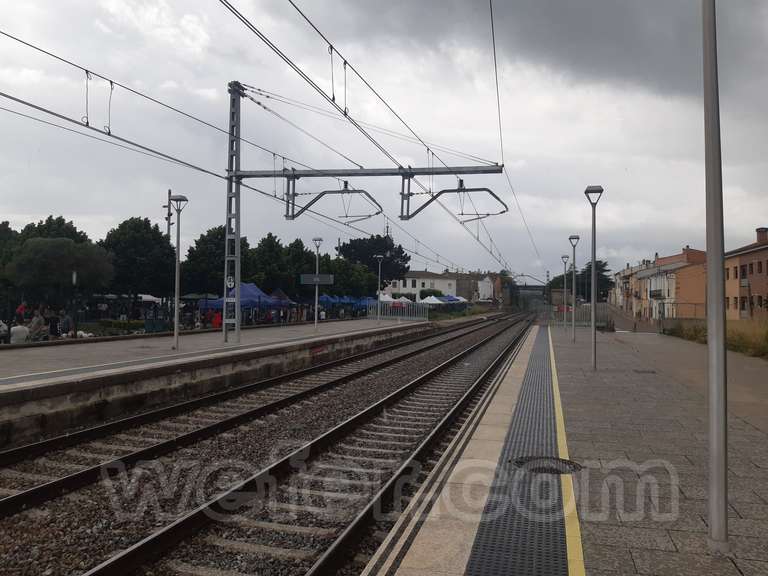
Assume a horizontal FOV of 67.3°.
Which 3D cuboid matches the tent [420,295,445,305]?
[{"bbox_3d":[6.768,2.601,80.000,3.000,3.120,3.000,0,-1,16],"label":"tent"}]

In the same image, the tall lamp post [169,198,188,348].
[{"bbox_3d":[-5.965,-0.431,16.757,0.470,4.530,0.470,0,-2,16],"label":"tall lamp post"}]

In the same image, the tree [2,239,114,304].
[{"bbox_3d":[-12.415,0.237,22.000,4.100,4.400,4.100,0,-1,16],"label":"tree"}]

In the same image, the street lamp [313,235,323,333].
[{"bbox_3d":[-3.007,-0.192,26.000,0.470,4.170,0.470,1,-1,0],"label":"street lamp"}]

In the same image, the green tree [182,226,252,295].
[{"bbox_3d":[-13.024,-0.750,44.900,5.383,7.943,5.300,0,-1,0],"label":"green tree"}]

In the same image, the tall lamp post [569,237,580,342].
[{"bbox_3d":[7.926,0.050,23.957,0.470,4.500,0.470,0,-2,16],"label":"tall lamp post"}]

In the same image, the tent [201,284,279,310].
[{"bbox_3d":[-8.832,1.285,35.500,3.200,3.250,4.500,0,-1,16],"label":"tent"}]

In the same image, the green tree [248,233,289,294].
[{"bbox_3d":[-8.711,-0.488,43.500,3.900,7.390,3.900,0,-1,16],"label":"green tree"}]

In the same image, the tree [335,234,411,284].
[{"bbox_3d":[-1.694,-1.869,89.840,11.390,12.650,10.500,0,-1,0],"label":"tree"}]

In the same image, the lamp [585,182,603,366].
[{"bbox_3d":[5.148,-0.247,14.057,0.470,4.500,0.470,0,-2,16],"label":"lamp"}]

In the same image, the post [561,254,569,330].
[{"bbox_3d":[9.692,0.262,30.800,0.430,4.050,0.430,0,-1,16],"label":"post"}]

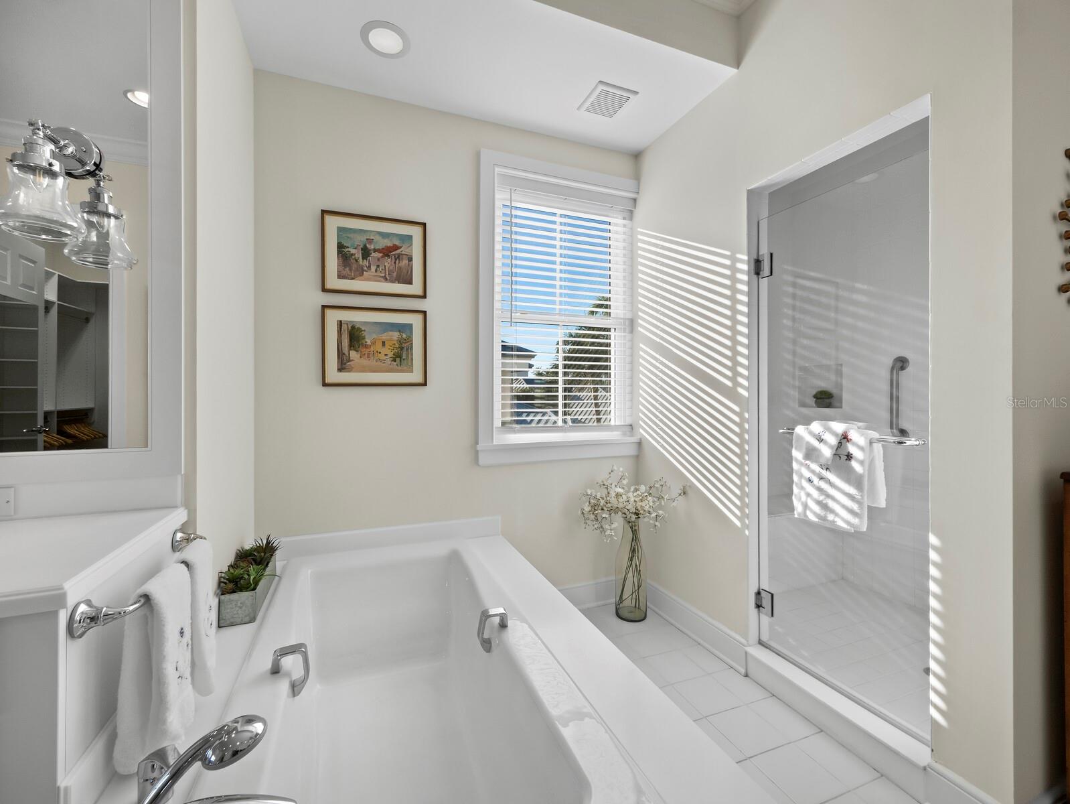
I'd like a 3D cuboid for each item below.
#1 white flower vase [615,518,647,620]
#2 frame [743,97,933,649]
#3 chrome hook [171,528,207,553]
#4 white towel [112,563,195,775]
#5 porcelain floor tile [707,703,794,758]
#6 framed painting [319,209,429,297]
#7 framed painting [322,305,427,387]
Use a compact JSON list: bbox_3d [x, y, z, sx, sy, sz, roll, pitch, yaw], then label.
[{"bbox_3d":[0.556,0.938,2.478,0.176,0.555,0.176,0,0,0],"label":"white flower vase"},{"bbox_3d":[1.121,0.078,1.629,0.125,2.030,0.675,0,0,-21],"label":"frame"},{"bbox_3d":[-0.912,0.367,1.155,0.076,0.058,0.056,0,0,-21],"label":"chrome hook"},{"bbox_3d":[-0.792,0.542,0.934,0.093,0.335,0.195,0,0,-21],"label":"white towel"},{"bbox_3d":[0.792,1.219,1.607,0.204,0.010,0.204,0,0,-21],"label":"porcelain floor tile"},{"bbox_3d":[-0.778,-0.713,2.125,0.480,0.385,0.022,0,0,-21],"label":"framed painting"},{"bbox_3d":[-0.777,-0.267,2.125,0.480,0.382,0.022,0,0,-21],"label":"framed painting"}]

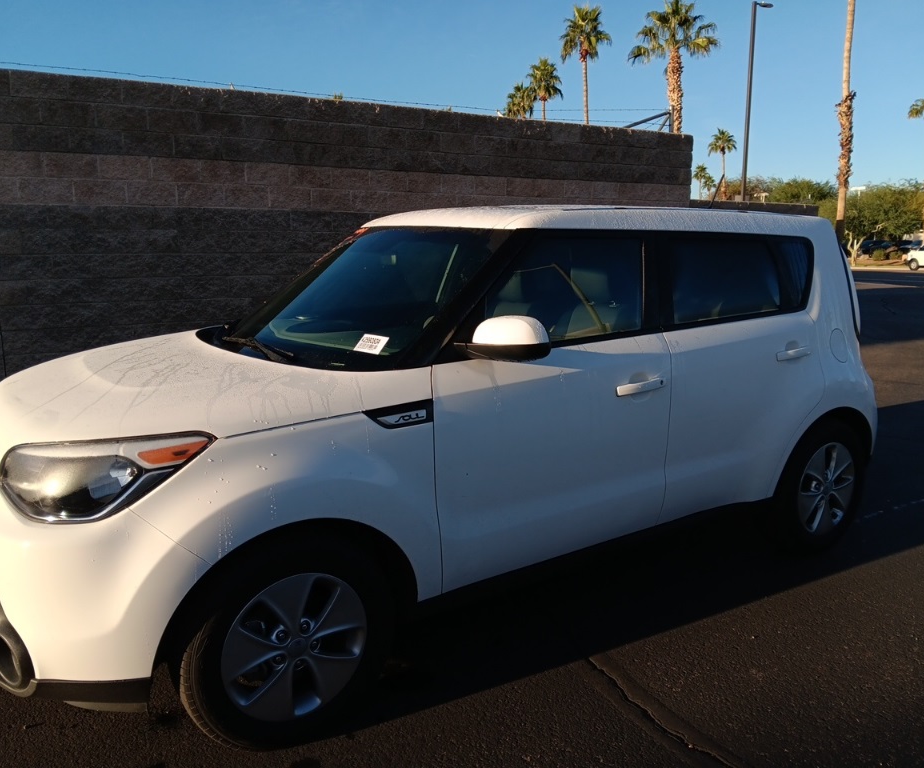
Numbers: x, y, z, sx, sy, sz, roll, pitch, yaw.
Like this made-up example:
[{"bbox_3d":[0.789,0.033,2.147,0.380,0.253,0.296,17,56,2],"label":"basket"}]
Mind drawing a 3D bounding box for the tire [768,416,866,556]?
[{"bbox_3d":[1.648,0.474,3.642,0.645,0.645,0.210,-7,12,-32],"label":"tire"}]

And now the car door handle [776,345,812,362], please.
[{"bbox_3d":[1.416,-0.124,3.274,0.225,0.045,0.047,-7,12,-32],"label":"car door handle"}]

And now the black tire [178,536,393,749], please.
[{"bbox_3d":[-0.517,0.742,2.284,0.645,0.645,0.210,-7,12,-32],"label":"black tire"}]

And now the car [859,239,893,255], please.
[{"bbox_3d":[37.726,-12.287,70.000,1.850,1.600,4.600,4,11,25],"label":"car"}]

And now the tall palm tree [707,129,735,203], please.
[{"bbox_3d":[29.077,-21.128,87.253,3.243,15.093,3.243,3,10,18],"label":"tall palm tree"}]

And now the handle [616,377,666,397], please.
[{"bbox_3d":[0.648,0.014,2.799,0.230,0.045,0.047,-7,12,-32],"label":"handle"}]

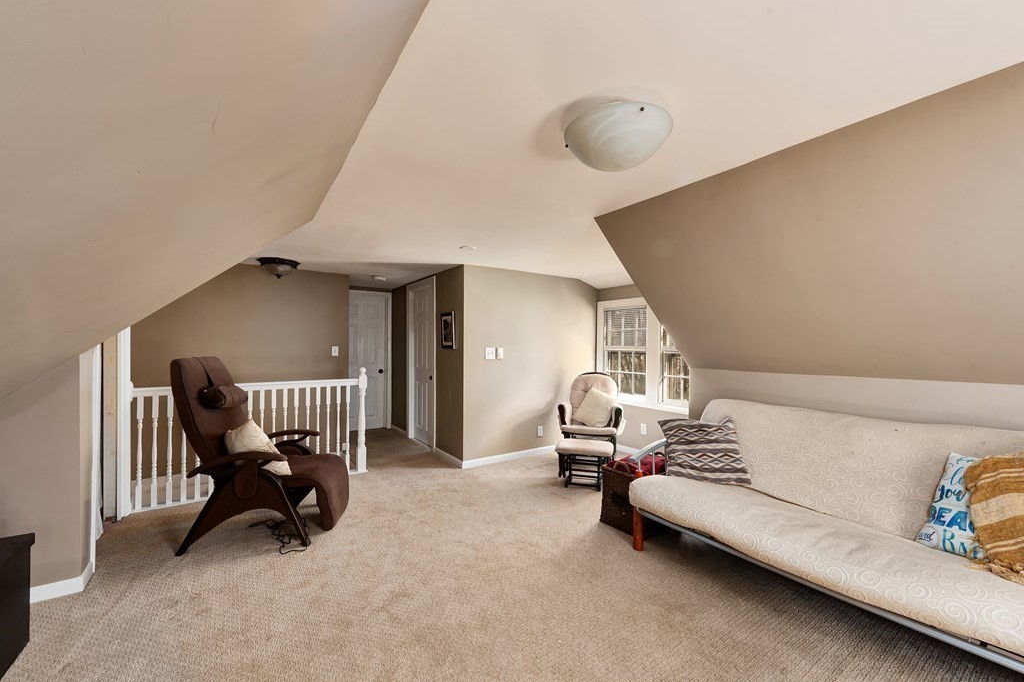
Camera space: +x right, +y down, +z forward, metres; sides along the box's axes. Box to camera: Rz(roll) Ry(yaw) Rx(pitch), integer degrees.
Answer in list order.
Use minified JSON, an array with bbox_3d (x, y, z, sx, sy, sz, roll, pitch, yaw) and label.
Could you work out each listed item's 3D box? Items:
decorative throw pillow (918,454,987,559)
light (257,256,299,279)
[{"bbox_3d":[2.104,0.736,1.693,0.140,0.430,0.420,27,-8,-30],"label":"decorative throw pillow"},{"bbox_3d":[-2.273,-0.698,3.895,0.370,0.180,0.370,0,0,-33],"label":"light"}]

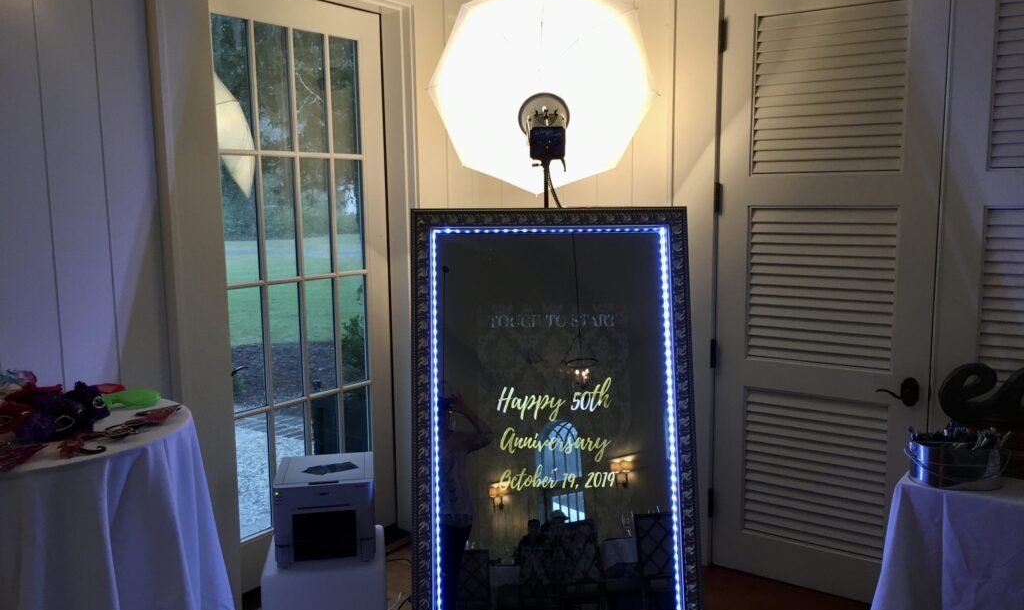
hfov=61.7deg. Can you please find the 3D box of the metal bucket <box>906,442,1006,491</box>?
[{"bbox_3d":[1.335,0.462,2.602,0.285,0.128,0.285,3,9,28],"label":"metal bucket"}]

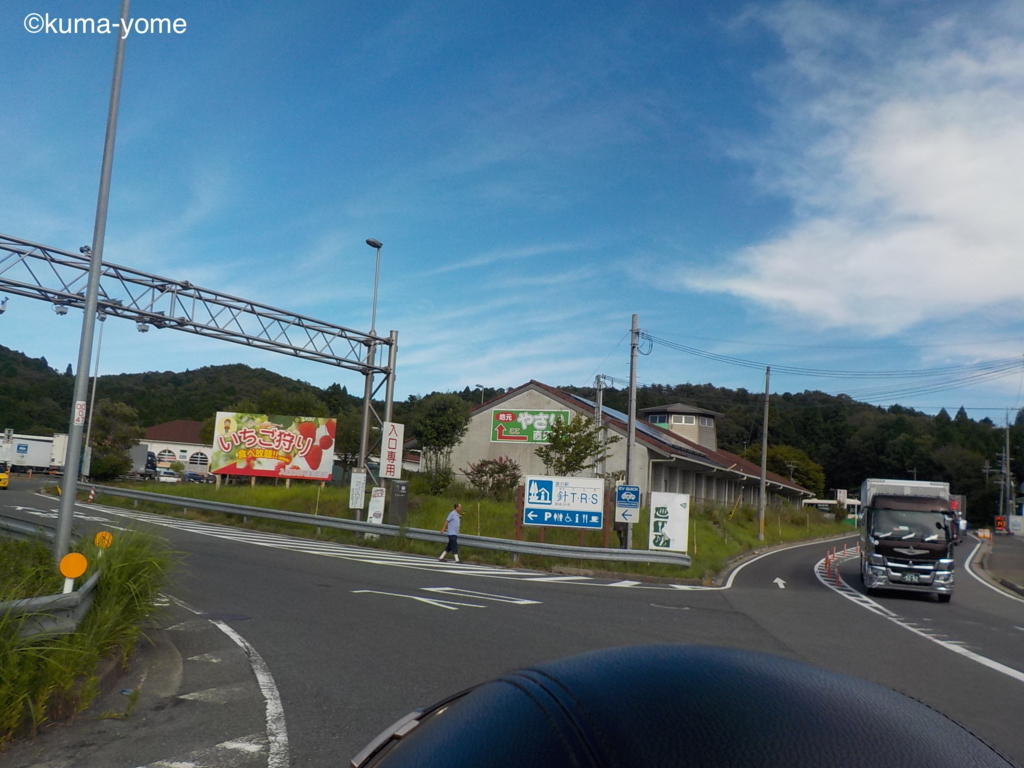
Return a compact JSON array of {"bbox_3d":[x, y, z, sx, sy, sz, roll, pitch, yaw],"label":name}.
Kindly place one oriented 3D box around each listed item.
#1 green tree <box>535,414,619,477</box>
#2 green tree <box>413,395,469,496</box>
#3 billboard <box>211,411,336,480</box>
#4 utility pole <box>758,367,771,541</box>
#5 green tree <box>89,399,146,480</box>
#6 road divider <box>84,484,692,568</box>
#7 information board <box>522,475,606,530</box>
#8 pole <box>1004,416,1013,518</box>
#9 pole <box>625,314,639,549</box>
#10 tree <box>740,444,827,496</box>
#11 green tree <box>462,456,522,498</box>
[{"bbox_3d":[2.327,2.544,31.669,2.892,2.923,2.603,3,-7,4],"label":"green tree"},{"bbox_3d":[-2.926,2.567,37.248,2.426,4.282,2.305,4,-7,-4],"label":"green tree"},{"bbox_3d":[-10.704,2.812,40.000,5.431,2.803,0.150,3,-7,0],"label":"billboard"},{"bbox_3d":[11.799,3.236,41.471,0.270,8.147,0.270,3,-7,0],"label":"utility pole"},{"bbox_3d":[-24.060,3.504,54.290,3.423,5.020,3.423,6,-7,-23],"label":"green tree"},{"bbox_3d":[-7.816,4.856,31.287,29.988,0.770,0.950,0,-7,36],"label":"road divider"},{"bbox_3d":[1.530,3.451,25.900,2.299,1.442,0.120,2,-7,13],"label":"information board"},{"bbox_3d":[48.434,8.451,86.670,0.380,11.585,0.380,3,-7,0],"label":"pole"},{"bbox_3d":[3.616,1.581,26.732,0.280,7.479,0.280,3,-7,0],"label":"pole"},{"bbox_3d":[36.350,12.467,118.538,10.833,9.313,10.833,1,-7,17],"label":"tree"},{"bbox_3d":[-0.726,3.628,34.097,2.230,1.684,2.007,3,-7,-1],"label":"green tree"}]

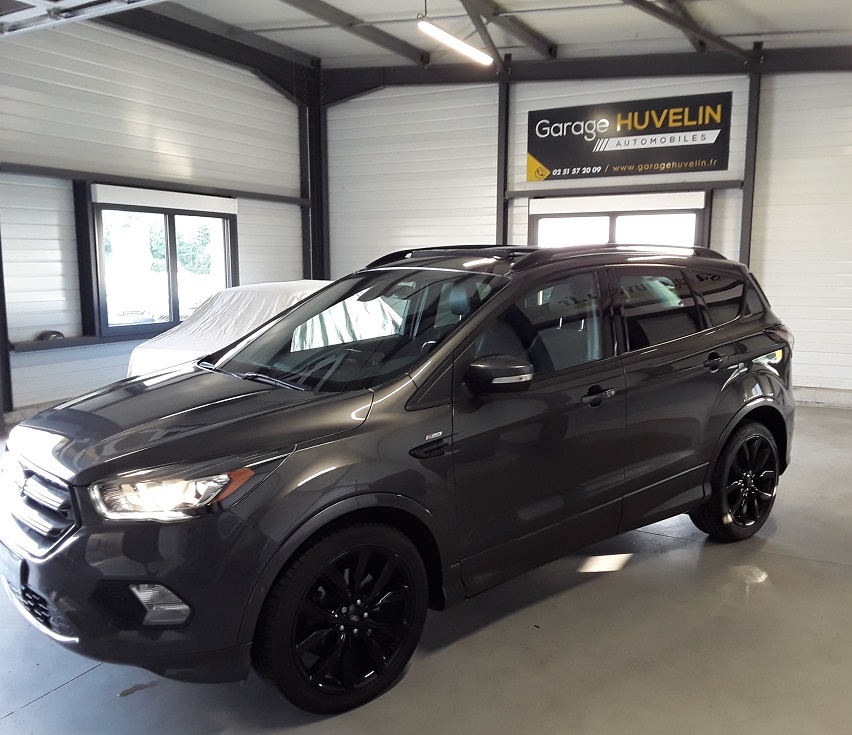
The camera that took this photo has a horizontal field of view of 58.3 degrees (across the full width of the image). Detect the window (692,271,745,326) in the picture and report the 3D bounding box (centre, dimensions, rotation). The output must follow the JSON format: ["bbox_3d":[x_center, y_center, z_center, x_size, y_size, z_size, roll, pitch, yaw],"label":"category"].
[{"bbox_3d":[1.675,-0.397,4.341,0.481,0.314,0.035,-7,-9,-43],"label":"window"}]

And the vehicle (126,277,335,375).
[{"bbox_3d":[-1.426,-0.314,8.811,1.660,1.440,3.600,4,9,30],"label":"vehicle"}]

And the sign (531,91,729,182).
[{"bbox_3d":[2.353,-2.729,9.156,2.450,0.860,0.040,4,9,30],"label":"sign"}]

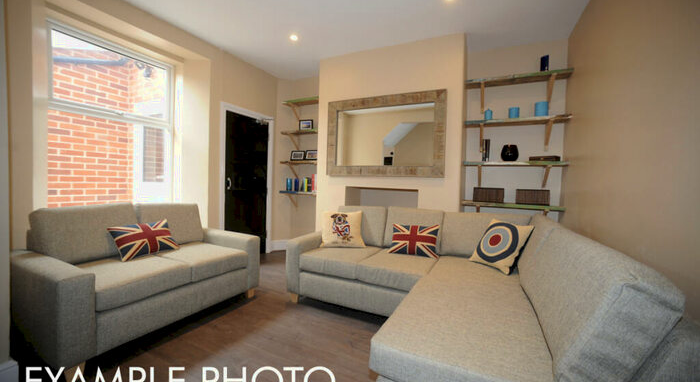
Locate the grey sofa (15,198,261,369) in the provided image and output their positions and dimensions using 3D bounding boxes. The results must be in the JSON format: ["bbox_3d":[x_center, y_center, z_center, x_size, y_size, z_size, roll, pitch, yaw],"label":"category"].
[{"bbox_3d":[-1.612,0.570,2.233,0.955,0.876,1.397,3,2,26],"label":"grey sofa"}]

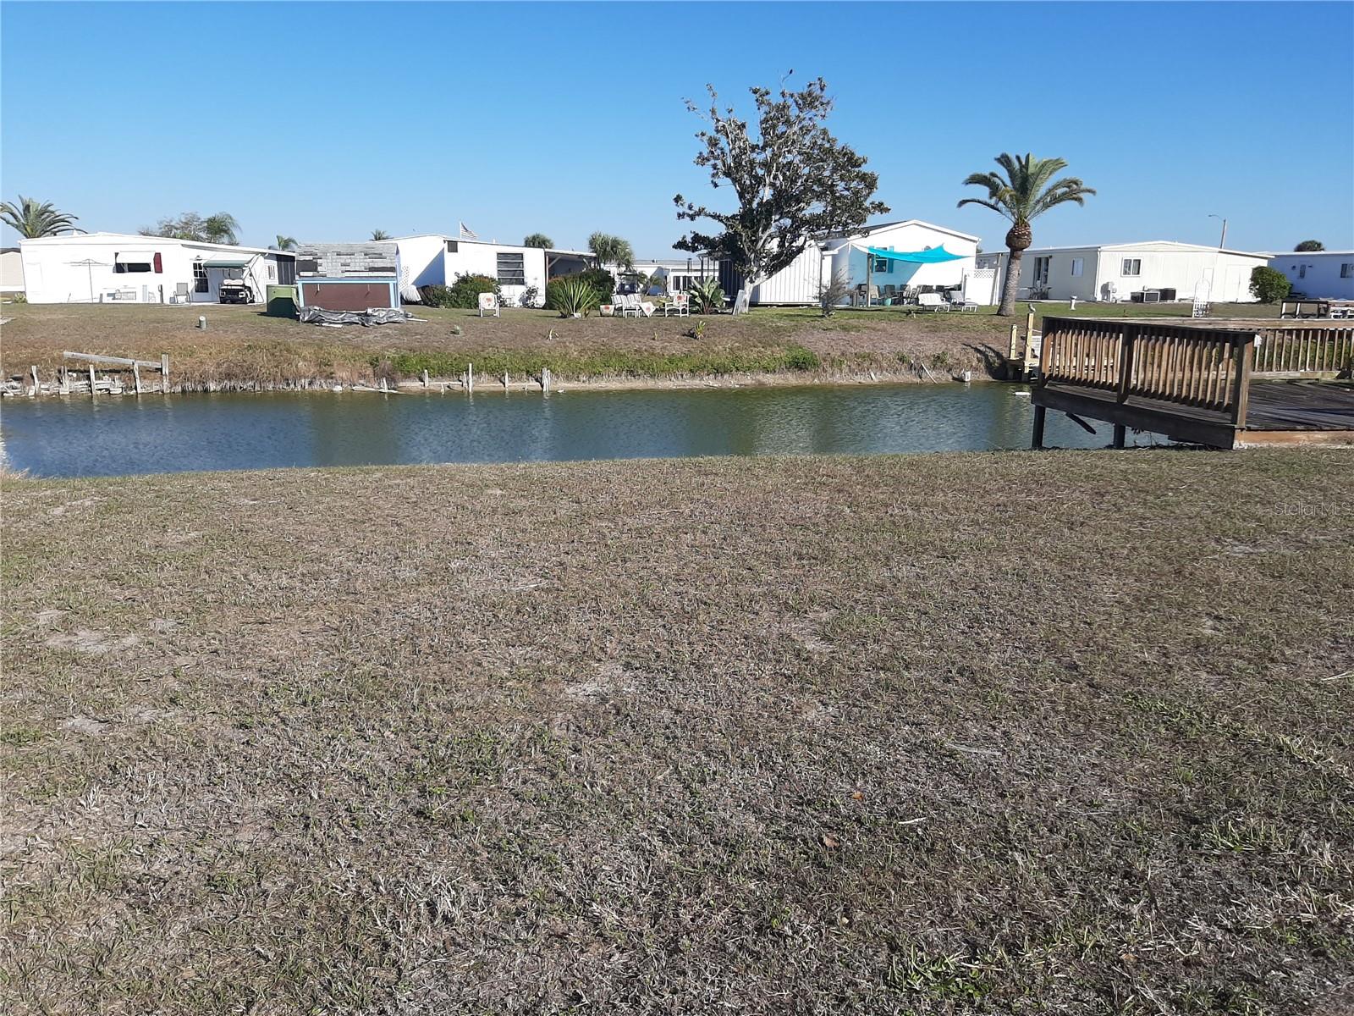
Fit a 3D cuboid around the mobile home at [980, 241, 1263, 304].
[{"bbox_3d":[25.819,-13.653,58.939,8.810,2.960,15.000,0,13,0],"label":"mobile home"}]

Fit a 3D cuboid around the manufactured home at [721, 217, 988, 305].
[{"bbox_3d":[8.331,-13.036,54.464,12.400,3.970,13.000,0,13,0],"label":"manufactured home"}]

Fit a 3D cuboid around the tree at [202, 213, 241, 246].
[{"bbox_3d":[-34.083,-18.983,75.671,2.930,5.800,2.930,0,13,0],"label":"tree"}]

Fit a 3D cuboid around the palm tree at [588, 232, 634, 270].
[{"bbox_3d":[-3.646,-13.483,56.414,2.530,3.600,2.530,0,13,0],"label":"palm tree"}]

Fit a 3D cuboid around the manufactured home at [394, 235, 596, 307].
[{"bbox_3d":[-8.911,-11.629,49.914,10.240,3.060,13.500,0,13,0],"label":"manufactured home"}]

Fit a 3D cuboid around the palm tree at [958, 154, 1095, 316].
[{"bbox_3d":[12.733,-9.808,36.737,5.010,5.650,5.010,0,13,0],"label":"palm tree"}]

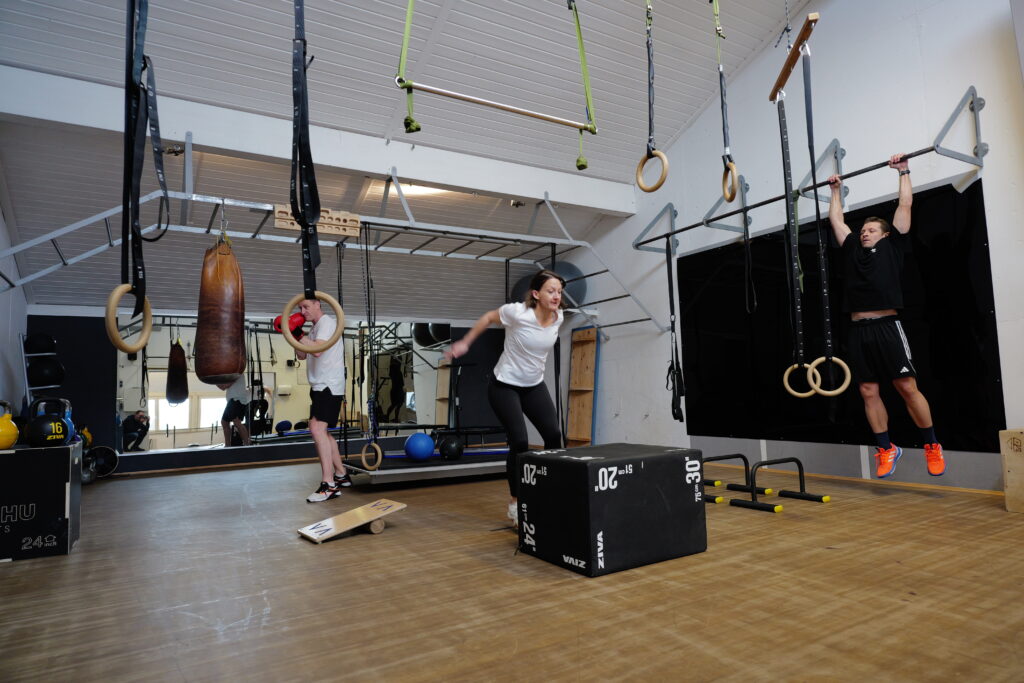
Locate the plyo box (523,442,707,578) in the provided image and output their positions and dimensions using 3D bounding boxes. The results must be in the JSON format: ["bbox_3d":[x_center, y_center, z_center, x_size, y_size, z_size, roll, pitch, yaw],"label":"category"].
[{"bbox_3d":[0.515,0.837,3.140,0.755,0.510,0.610,1,-6,-32],"label":"plyo box"}]

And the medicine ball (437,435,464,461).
[{"bbox_3d":[-0.631,1.108,6.234,0.250,0.250,0.250,-2,-5,0],"label":"medicine ball"}]

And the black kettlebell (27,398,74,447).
[{"bbox_3d":[-2.787,0.490,3.600,0.190,0.290,0.200,-5,-5,29],"label":"black kettlebell"}]

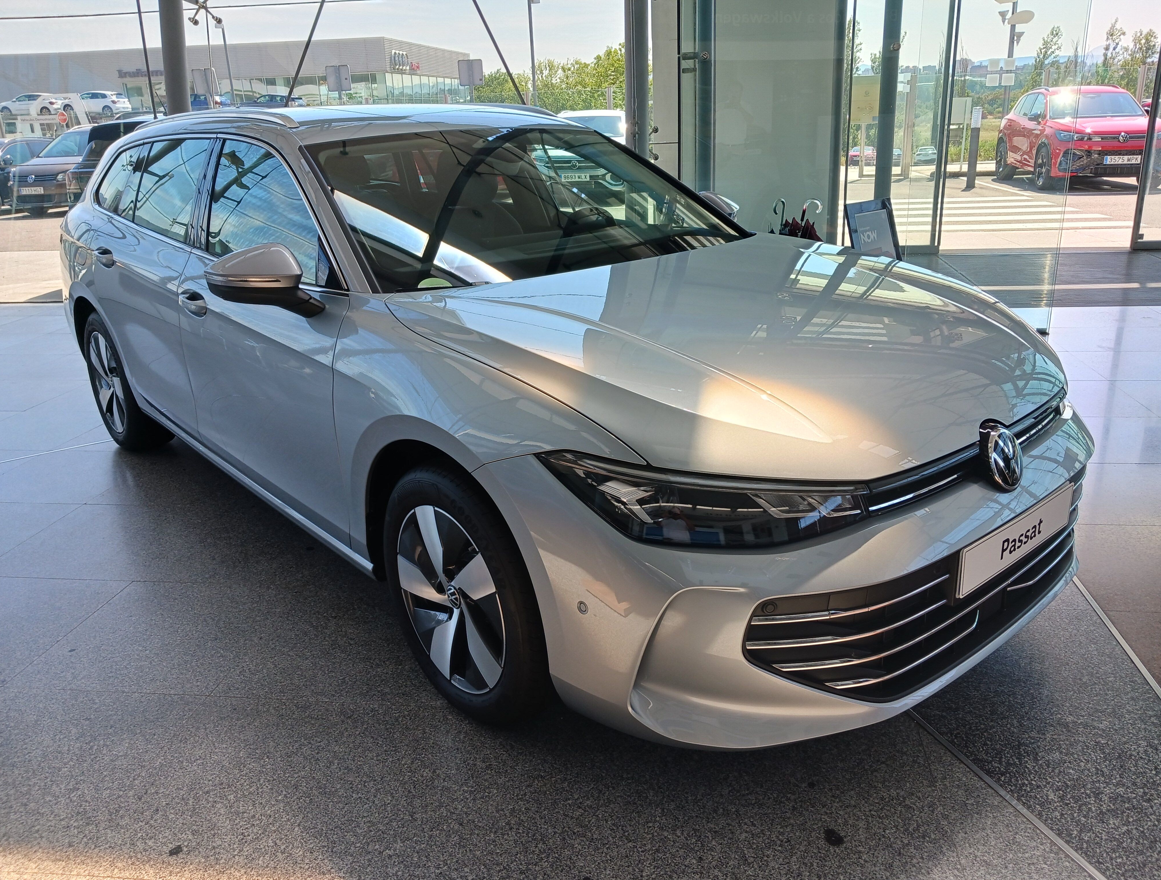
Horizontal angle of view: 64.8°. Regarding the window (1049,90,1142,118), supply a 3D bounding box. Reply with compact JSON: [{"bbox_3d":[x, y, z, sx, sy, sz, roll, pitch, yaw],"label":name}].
[{"bbox_3d":[8.668,-5.680,15.463,1.460,0.140,0.740,2,51,10],"label":"window"}]

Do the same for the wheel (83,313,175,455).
[{"bbox_3d":[-2.104,-0.287,4.293,0.215,0.660,0.660,-17,24,-38],"label":"wheel"}]

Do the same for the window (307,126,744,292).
[{"bbox_3d":[-0.107,-0.755,2.929,1.480,0.120,0.930,-17,53,-38],"label":"window"}]

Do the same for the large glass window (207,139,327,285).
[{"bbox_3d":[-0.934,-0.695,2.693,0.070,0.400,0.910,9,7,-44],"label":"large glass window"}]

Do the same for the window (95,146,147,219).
[{"bbox_3d":[-1.957,-1.107,3.888,0.060,0.320,0.620,10,6,-40],"label":"window"}]

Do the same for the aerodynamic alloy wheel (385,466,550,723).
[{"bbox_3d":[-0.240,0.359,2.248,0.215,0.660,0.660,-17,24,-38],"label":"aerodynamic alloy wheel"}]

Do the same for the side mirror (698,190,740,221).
[{"bbox_3d":[0.620,-0.877,3.561,0.230,0.180,0.240,-17,24,-38],"label":"side mirror"}]

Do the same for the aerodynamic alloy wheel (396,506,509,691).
[{"bbox_3d":[-0.256,0.363,2.235,0.180,0.470,0.470,-17,24,-38],"label":"aerodynamic alloy wheel"}]

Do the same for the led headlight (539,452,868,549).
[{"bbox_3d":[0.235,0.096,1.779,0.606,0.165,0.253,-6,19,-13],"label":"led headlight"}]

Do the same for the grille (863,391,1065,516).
[{"bbox_3d":[0.900,0.015,2.014,0.880,0.100,0.130,-17,24,-38],"label":"grille"}]

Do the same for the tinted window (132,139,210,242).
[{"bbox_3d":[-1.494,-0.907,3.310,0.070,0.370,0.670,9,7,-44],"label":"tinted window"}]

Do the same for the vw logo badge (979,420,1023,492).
[{"bbox_3d":[0.915,0.032,2.003,0.145,0.150,0.050,-17,7,-38],"label":"vw logo badge"}]

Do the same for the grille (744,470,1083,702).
[{"bbox_3d":[0.877,0.279,2.116,1.370,0.340,0.220,-17,24,-38],"label":"grille"}]

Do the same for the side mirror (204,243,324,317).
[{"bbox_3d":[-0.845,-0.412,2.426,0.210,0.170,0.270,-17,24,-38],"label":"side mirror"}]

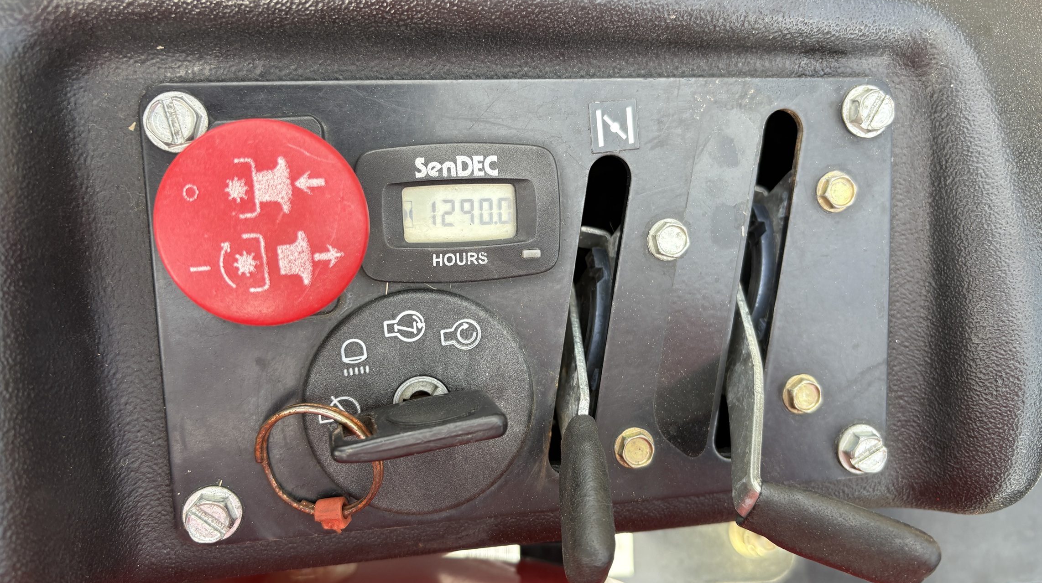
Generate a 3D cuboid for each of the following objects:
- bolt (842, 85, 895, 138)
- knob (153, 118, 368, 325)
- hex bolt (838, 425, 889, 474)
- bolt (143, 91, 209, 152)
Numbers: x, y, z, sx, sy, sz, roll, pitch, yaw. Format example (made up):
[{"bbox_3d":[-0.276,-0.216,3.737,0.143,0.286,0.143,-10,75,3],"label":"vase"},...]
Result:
[{"bbox_3d":[0.088,-0.045,0.195,0.013,0.004,0.013,-3,96,-10],"label":"bolt"},{"bbox_3d":[-0.053,-0.015,0.163,0.041,0.018,0.041,-3,96,-10],"label":"knob"},{"bbox_3d":[0.091,0.042,0.205,0.013,0.004,0.013,-3,96,-10],"label":"hex bolt"},{"bbox_3d":[-0.074,-0.036,0.166,0.013,0.004,0.013,-3,96,-10],"label":"bolt"}]

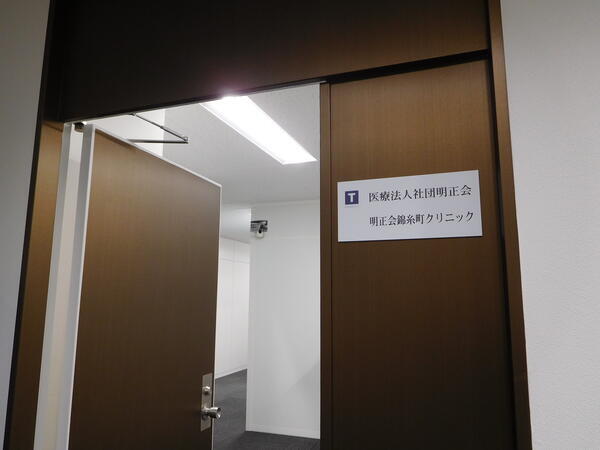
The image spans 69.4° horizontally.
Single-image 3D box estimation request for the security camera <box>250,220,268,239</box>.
[{"bbox_3d":[-0.476,0.057,5.142,0.164,0.192,0.170,-1,-9,8],"label":"security camera"}]

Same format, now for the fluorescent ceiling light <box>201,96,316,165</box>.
[{"bbox_3d":[-0.221,-0.626,3.013,0.303,0.070,1.290,-3,-10,20],"label":"fluorescent ceiling light"}]

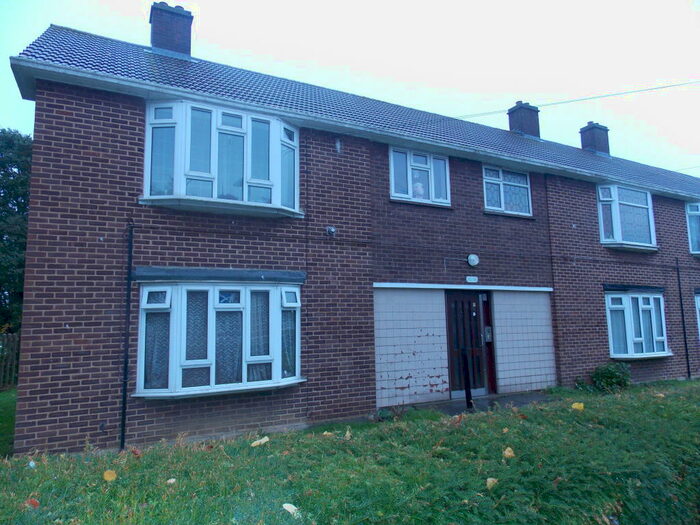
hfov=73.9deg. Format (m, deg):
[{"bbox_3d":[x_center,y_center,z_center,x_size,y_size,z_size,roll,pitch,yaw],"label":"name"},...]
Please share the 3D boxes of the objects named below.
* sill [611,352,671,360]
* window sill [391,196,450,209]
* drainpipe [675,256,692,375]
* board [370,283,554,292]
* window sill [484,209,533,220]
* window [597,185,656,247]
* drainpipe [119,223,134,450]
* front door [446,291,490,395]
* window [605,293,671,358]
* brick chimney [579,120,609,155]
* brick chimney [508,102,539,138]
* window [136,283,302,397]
[{"bbox_3d":[7.439,2.330,11.576,2.628,0.070,0.332,3,-8,-27],"label":"sill"},{"bbox_3d":[1.443,-1.184,9.300,1.530,0.065,0.131,3,-8,-27],"label":"window sill"},{"bbox_3d":[9.060,1.469,12.650,0.065,3.293,0.075,3,-8,-27],"label":"drainpipe"},{"bbox_3d":[2.509,0.520,9.546,4.712,0.091,0.101,3,-8,-27],"label":"board"},{"bbox_3d":[3.562,-1.070,10.370,1.530,0.060,0.131,3,-8,-27],"label":"window sill"},{"bbox_3d":[7.350,-1.177,12.013,2.447,1.500,0.302,3,-8,-27],"label":"window"},{"bbox_3d":[-3.100,0.989,6.480,0.065,3.142,0.075,3,-8,-27],"label":"drainpipe"},{"bbox_3d":[2.411,1.646,9.528,1.037,2.125,0.081,3,-8,-27],"label":"front door"},{"bbox_3d":[7.393,1.570,11.665,2.457,1.561,0.312,3,-8,-27],"label":"window"},{"bbox_3d":[9.042,-4.569,17.148,0.866,1.207,0.604,3,-8,-27],"label":"brick chimney"},{"bbox_3d":[5.832,-4.780,15.530,0.866,1.176,0.584,3,-8,-27],"label":"brick chimney"},{"bbox_3d":[-1.829,1.114,6.998,2.467,1.561,0.312,3,-8,-27],"label":"window"}]

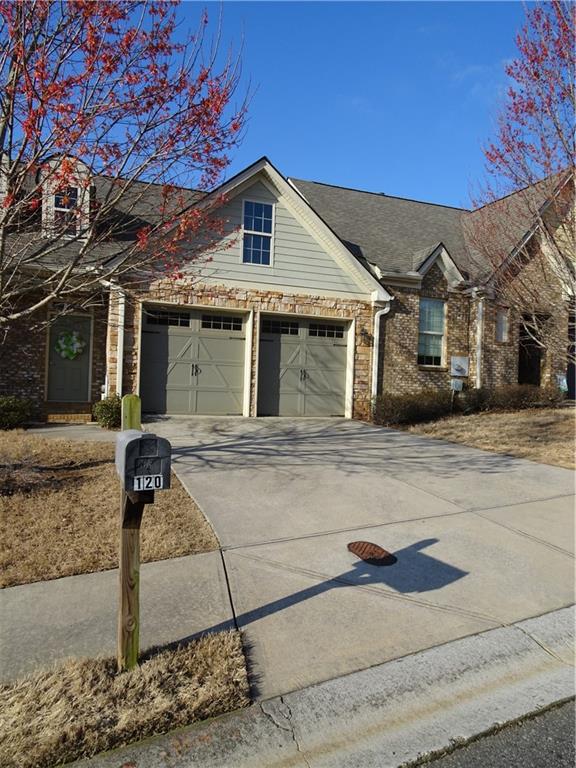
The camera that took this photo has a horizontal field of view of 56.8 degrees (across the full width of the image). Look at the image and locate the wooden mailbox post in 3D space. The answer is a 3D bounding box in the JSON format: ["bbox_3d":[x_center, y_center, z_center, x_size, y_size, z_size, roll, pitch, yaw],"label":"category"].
[{"bbox_3d":[-0.740,0.765,2.585,0.195,1.395,0.620,2,-1,-24],"label":"wooden mailbox post"}]

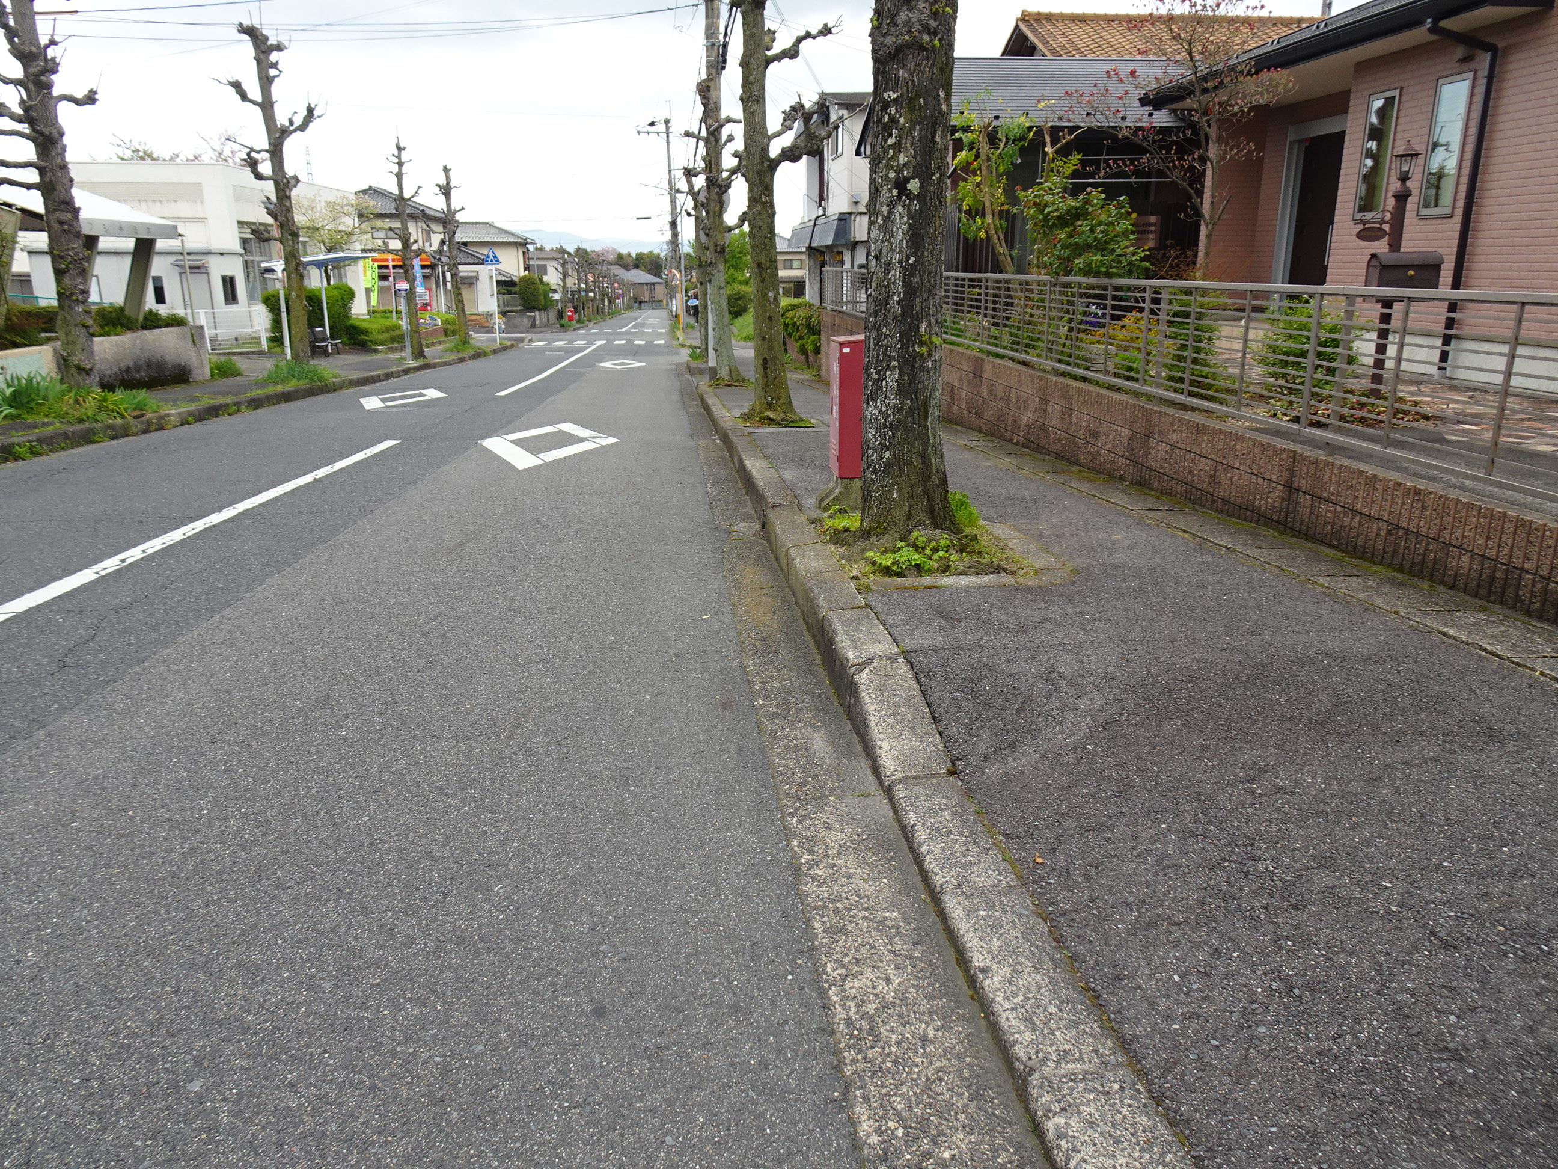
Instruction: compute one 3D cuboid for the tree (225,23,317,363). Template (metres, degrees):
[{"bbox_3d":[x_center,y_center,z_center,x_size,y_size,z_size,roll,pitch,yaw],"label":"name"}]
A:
[{"bbox_3d":[-11.214,-8.563,24.451,2.000,7.510,1.900,-2,16,-6],"label":"tree"}]

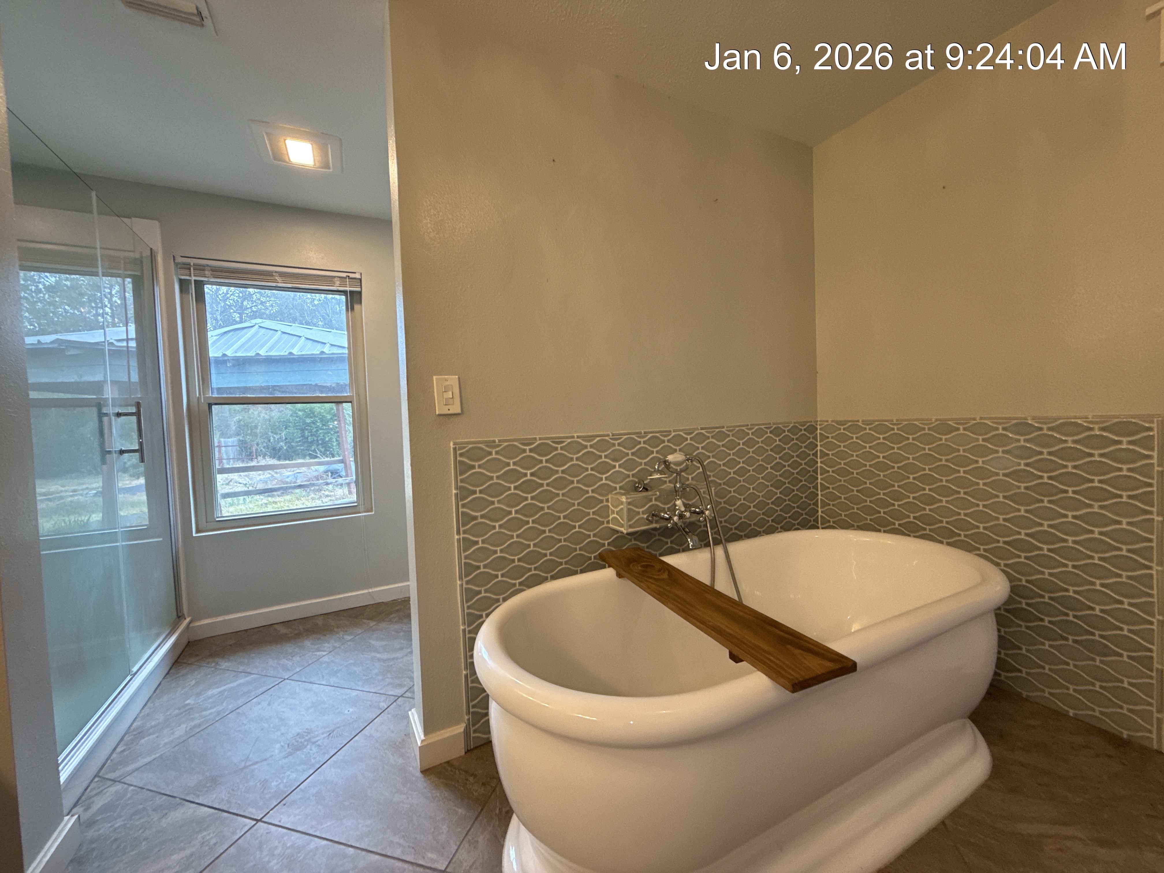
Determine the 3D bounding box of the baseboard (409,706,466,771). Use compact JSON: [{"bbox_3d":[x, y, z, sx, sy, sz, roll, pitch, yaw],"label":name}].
[{"bbox_3d":[-0.501,1.024,1.628,0.143,0.089,0.194,-3,2,-28],"label":"baseboard"}]

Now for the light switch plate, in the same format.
[{"bbox_3d":[-0.440,-0.135,1.544,0.081,0.125,0.010,-3,2,-28],"label":"light switch plate"}]

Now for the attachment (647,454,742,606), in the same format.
[{"bbox_3d":[0.430,0.368,1.796,0.349,0.621,0.184,-3,2,-28],"label":"attachment"}]

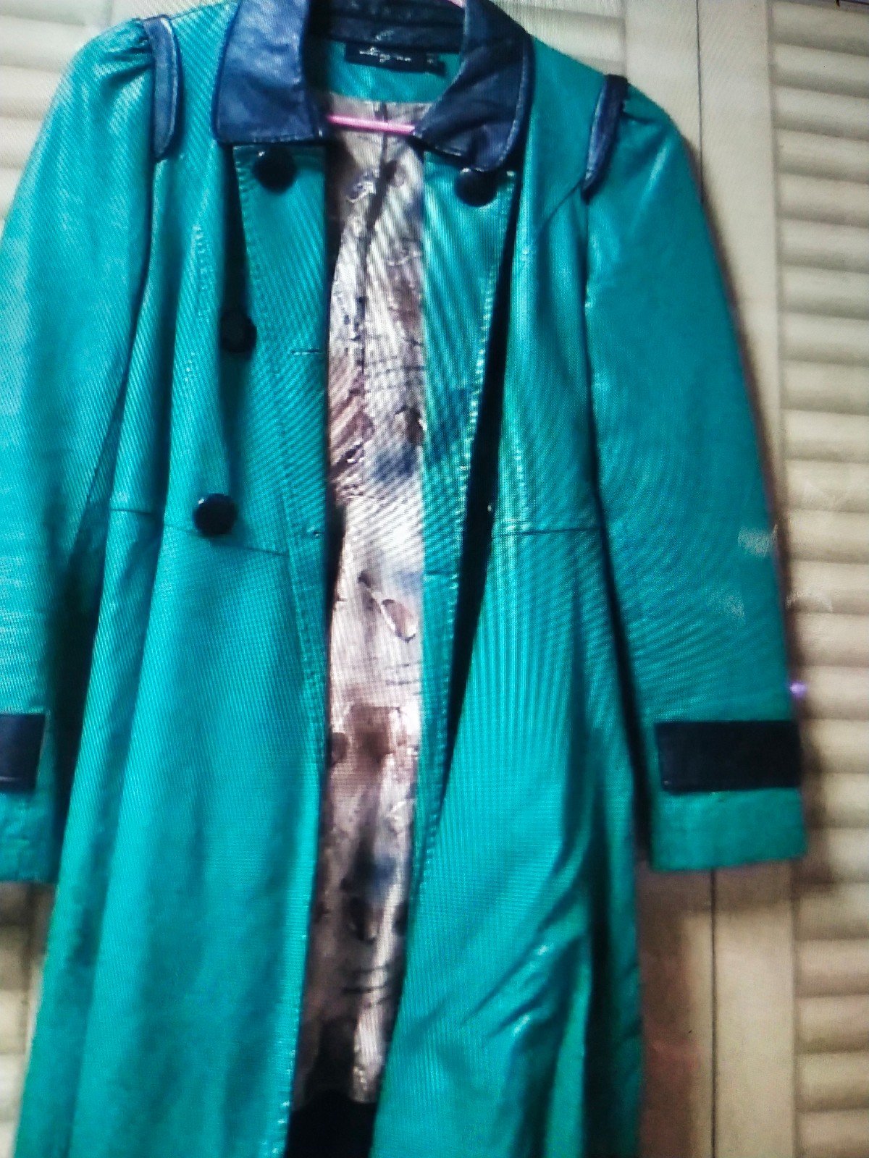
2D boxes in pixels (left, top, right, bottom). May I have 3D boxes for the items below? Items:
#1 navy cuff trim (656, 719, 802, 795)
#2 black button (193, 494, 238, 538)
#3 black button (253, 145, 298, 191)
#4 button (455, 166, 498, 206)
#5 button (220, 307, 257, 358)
[{"bbox_3d":[0.234,0.142,0.800,0.116,0.054,0.030,-1,-7,-7],"label":"navy cuff trim"},{"bbox_3d":[-0.167,-0.048,0.767,0.033,0.033,0.011,3,-8,-7],"label":"black button"},{"bbox_3d":[-0.126,-0.324,0.795,0.034,0.034,0.011,3,-8,-7],"label":"black button"},{"bbox_3d":[0.034,-0.318,0.810,0.034,0.034,0.011,3,-8,-7],"label":"button"},{"bbox_3d":[-0.156,-0.194,0.790,0.033,0.033,0.011,2,-7,-3],"label":"button"}]

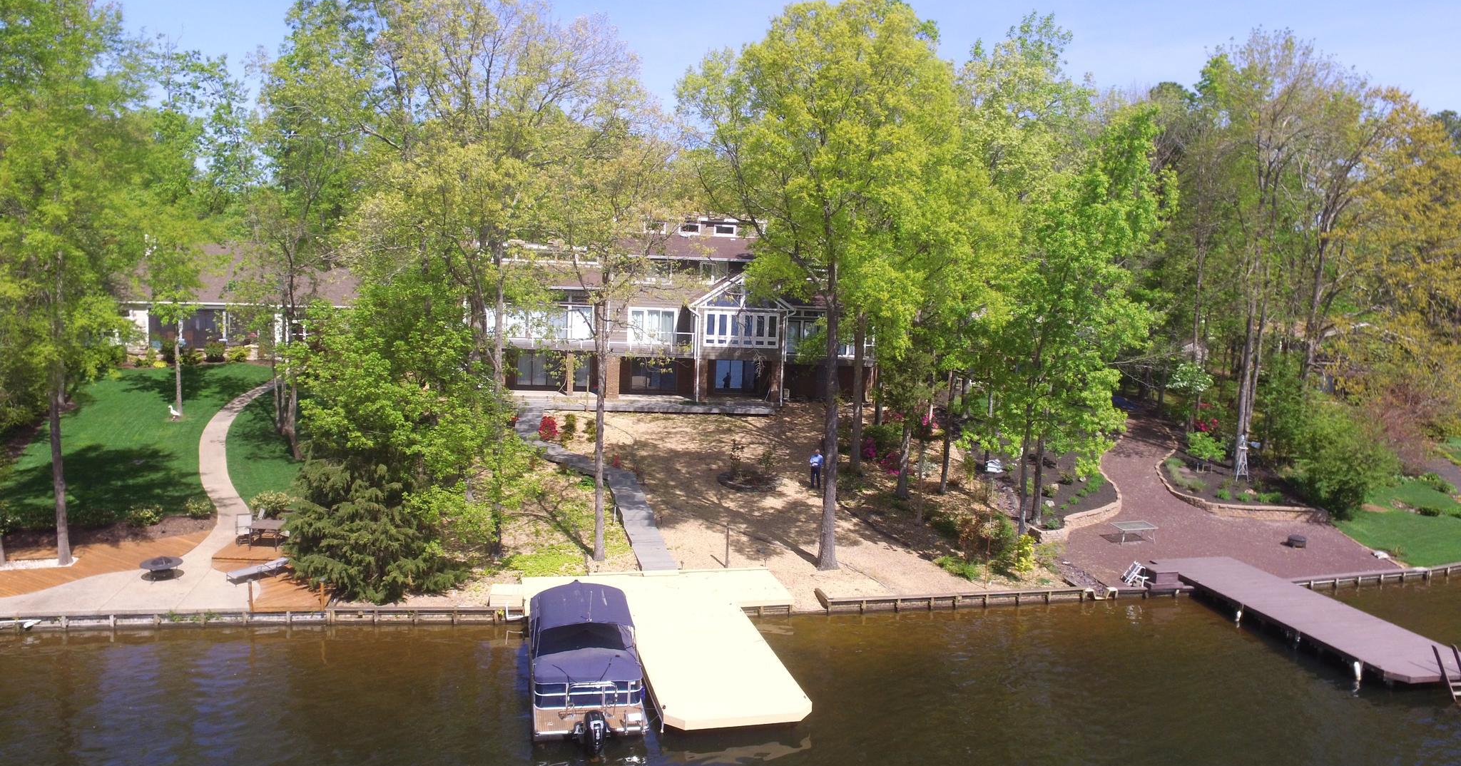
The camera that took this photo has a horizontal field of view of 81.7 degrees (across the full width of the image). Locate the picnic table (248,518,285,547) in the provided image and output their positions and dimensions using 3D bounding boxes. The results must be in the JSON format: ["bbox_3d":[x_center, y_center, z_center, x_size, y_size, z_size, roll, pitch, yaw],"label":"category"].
[{"bbox_3d":[-16.429,5.403,30.030,1.050,0.770,1.000,0,8,-10],"label":"picnic table"}]

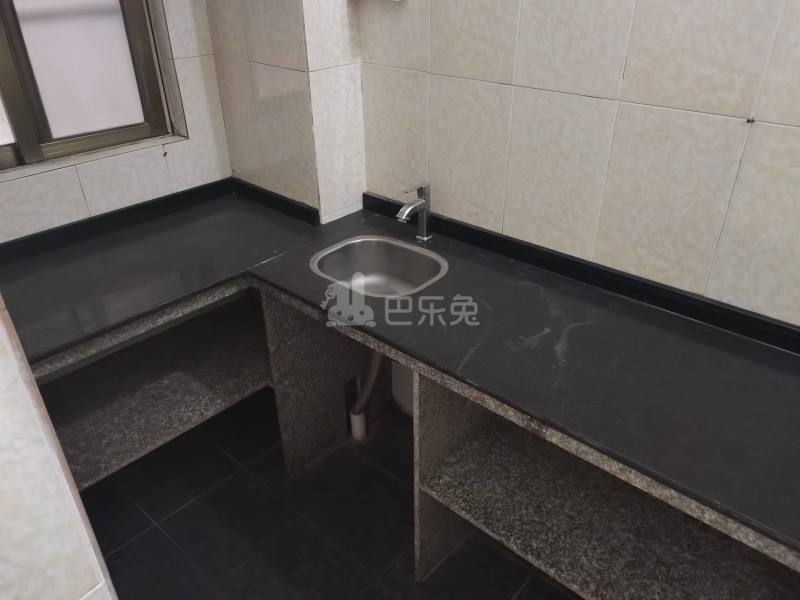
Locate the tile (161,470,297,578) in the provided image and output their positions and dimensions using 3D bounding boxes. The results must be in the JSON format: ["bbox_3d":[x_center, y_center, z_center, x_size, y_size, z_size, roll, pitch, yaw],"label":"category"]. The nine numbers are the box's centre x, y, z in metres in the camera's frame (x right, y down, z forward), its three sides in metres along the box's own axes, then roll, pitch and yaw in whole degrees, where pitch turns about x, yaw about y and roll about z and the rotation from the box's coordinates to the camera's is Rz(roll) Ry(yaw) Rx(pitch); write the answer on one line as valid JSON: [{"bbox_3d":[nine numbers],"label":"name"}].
[{"bbox_3d":[-0.501,0.665,1.786,0.305,0.010,0.305,24,38,36],"label":"tile"}]

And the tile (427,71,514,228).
[{"bbox_3d":[0.207,-0.440,1.836,0.300,0.450,0.010,24,38,36],"label":"tile"}]

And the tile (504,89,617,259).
[{"bbox_3d":[0.429,-0.342,1.662,0.296,0.450,0.010,24,38,36],"label":"tile"}]

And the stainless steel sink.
[{"bbox_3d":[-0.054,-0.038,1.623,0.348,0.145,0.295,24,38,36],"label":"stainless steel sink"}]

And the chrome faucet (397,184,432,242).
[{"bbox_3d":[0.047,-0.264,1.884,0.045,0.180,0.149,24,38,36],"label":"chrome faucet"}]

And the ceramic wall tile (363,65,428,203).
[{"bbox_3d":[-0.013,-0.537,2.009,0.287,0.450,0.010,24,38,36],"label":"ceramic wall tile"}]

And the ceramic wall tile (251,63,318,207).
[{"bbox_3d":[-0.388,-0.554,2.047,0.304,0.450,0.010,24,38,36],"label":"ceramic wall tile"}]

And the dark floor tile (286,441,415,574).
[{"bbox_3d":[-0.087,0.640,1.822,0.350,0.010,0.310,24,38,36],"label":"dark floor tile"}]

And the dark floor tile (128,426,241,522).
[{"bbox_3d":[-0.823,0.630,2.196,0.333,0.010,0.333,24,38,36],"label":"dark floor tile"}]

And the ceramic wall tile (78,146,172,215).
[{"bbox_3d":[-0.776,-0.336,1.726,0.010,0.167,0.252,24,38,36],"label":"ceramic wall tile"}]

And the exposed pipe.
[{"bbox_3d":[-0.100,0.311,1.891,0.190,0.470,0.080,24,38,36],"label":"exposed pipe"}]

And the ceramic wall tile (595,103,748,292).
[{"bbox_3d":[0.557,-0.201,1.271,0.254,0.390,0.010,24,38,36],"label":"ceramic wall tile"}]

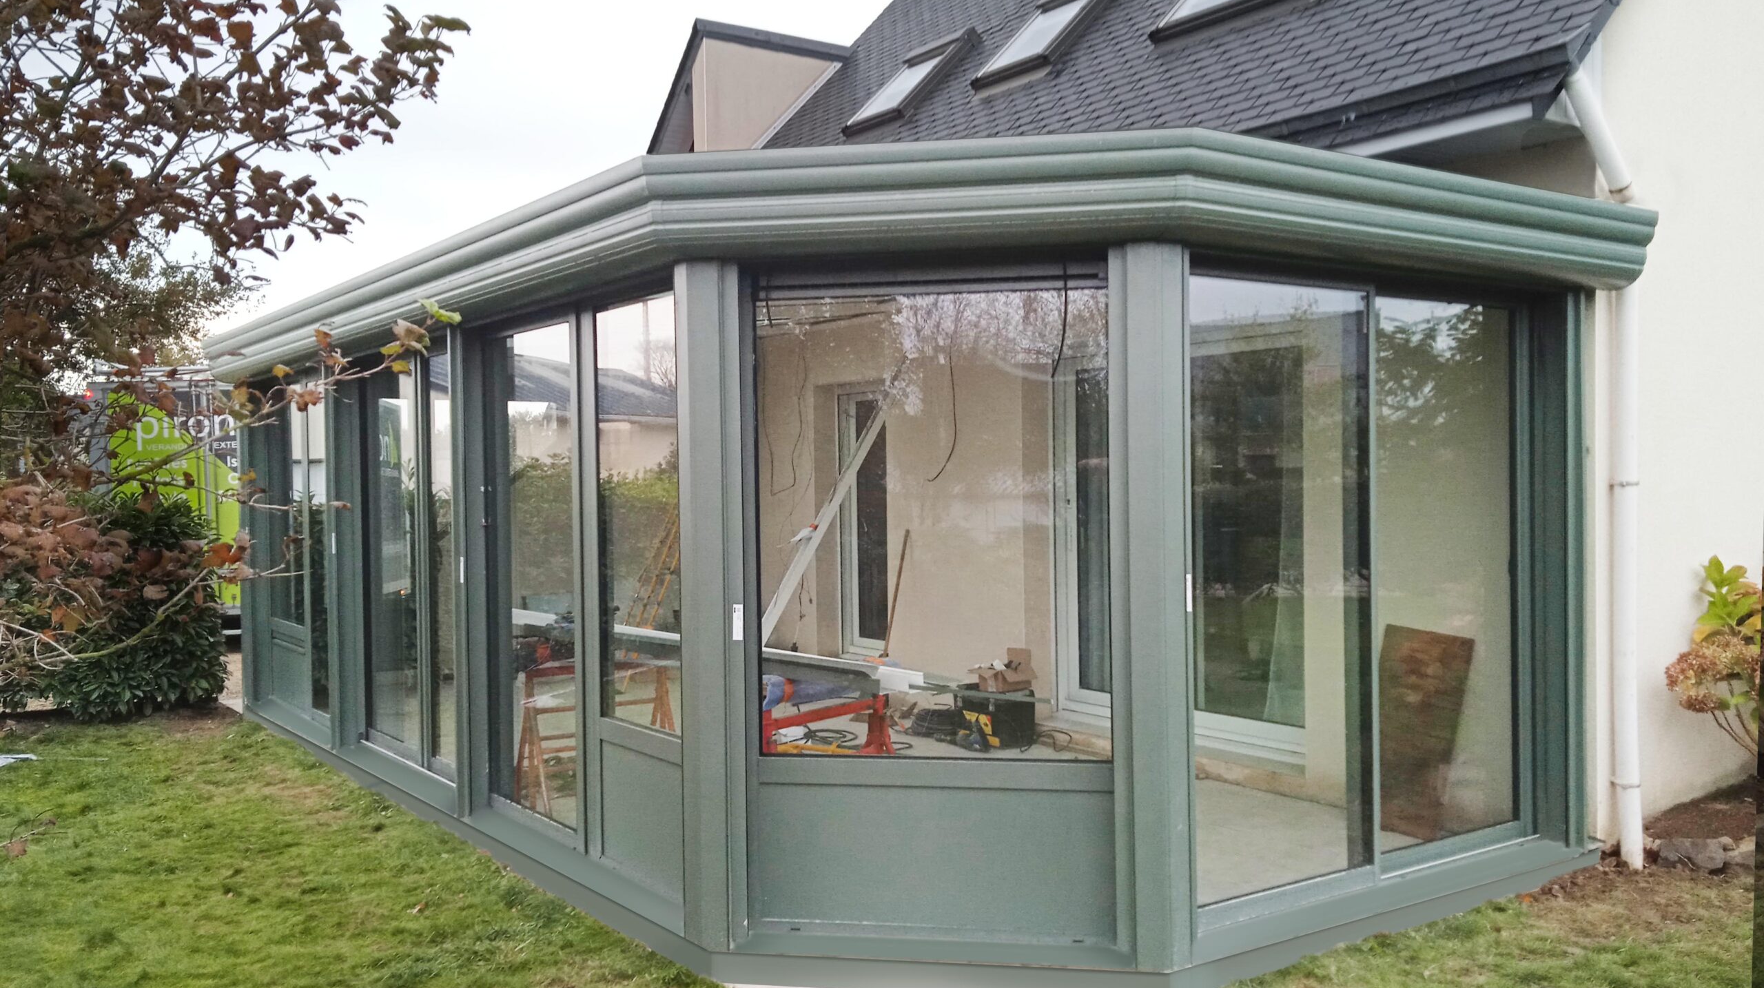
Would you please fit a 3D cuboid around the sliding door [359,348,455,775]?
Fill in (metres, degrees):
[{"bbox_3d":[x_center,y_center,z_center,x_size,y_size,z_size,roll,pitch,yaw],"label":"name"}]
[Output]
[{"bbox_3d":[-2.505,0.344,7.524,0.100,2.083,1.778,-1,1,-36],"label":"sliding door"}]

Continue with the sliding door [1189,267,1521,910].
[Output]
[{"bbox_3d":[1.752,0.298,5.074,1.881,2.056,0.100,-1,1,-35],"label":"sliding door"}]

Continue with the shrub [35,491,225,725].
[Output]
[{"bbox_3d":[-5.550,0.820,10.550,1.450,1.600,1.350,-1,1,-28],"label":"shrub"}]

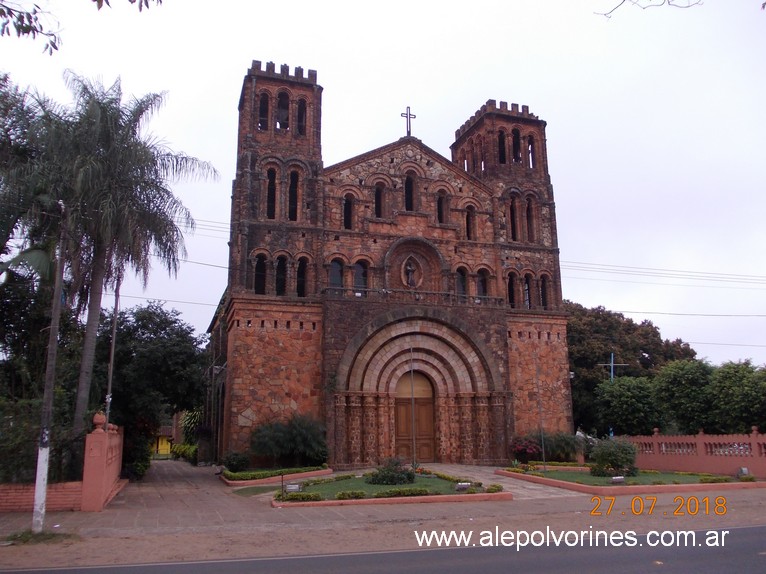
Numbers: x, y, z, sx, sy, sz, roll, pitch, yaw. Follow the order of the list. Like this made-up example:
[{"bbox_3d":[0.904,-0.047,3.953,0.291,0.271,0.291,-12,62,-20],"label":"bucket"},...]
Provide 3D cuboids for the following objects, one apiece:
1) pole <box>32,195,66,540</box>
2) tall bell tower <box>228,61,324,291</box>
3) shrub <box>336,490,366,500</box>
[{"bbox_3d":[-5.705,1.242,10.623,0.200,5.623,0.200,2,-11,-18],"label":"pole"},{"bbox_3d":[-5.603,-5.000,31.845,4.200,11.450,4.300,3,-14,-19],"label":"tall bell tower"},{"bbox_3d":[-0.828,5.330,15.937,0.720,0.250,0.400,1,-14,-8],"label":"shrub"}]

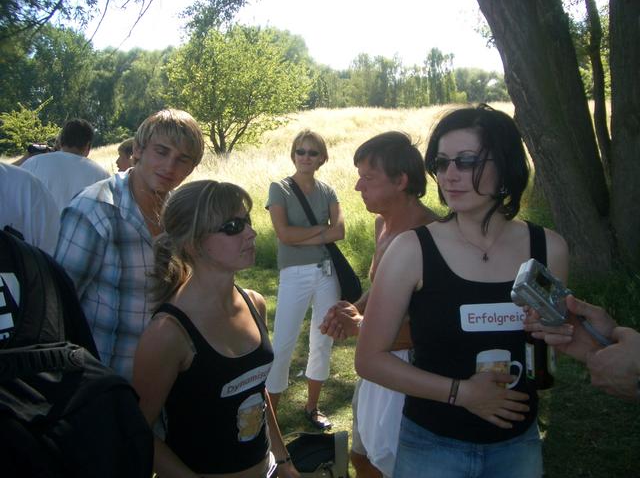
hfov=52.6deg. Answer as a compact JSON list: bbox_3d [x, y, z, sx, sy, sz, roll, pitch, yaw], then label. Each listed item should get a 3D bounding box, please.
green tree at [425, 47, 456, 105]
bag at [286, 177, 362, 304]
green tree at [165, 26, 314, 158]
[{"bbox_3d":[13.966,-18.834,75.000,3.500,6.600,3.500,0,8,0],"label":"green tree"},{"bbox_3d":[0.025,0.008,3.580,0.400,0.680,0.280,-2,8,-14],"label":"bag"},{"bbox_3d":[-2.771,-5.083,22.000,4.700,4.250,4.500,0,8,0],"label":"green tree"}]

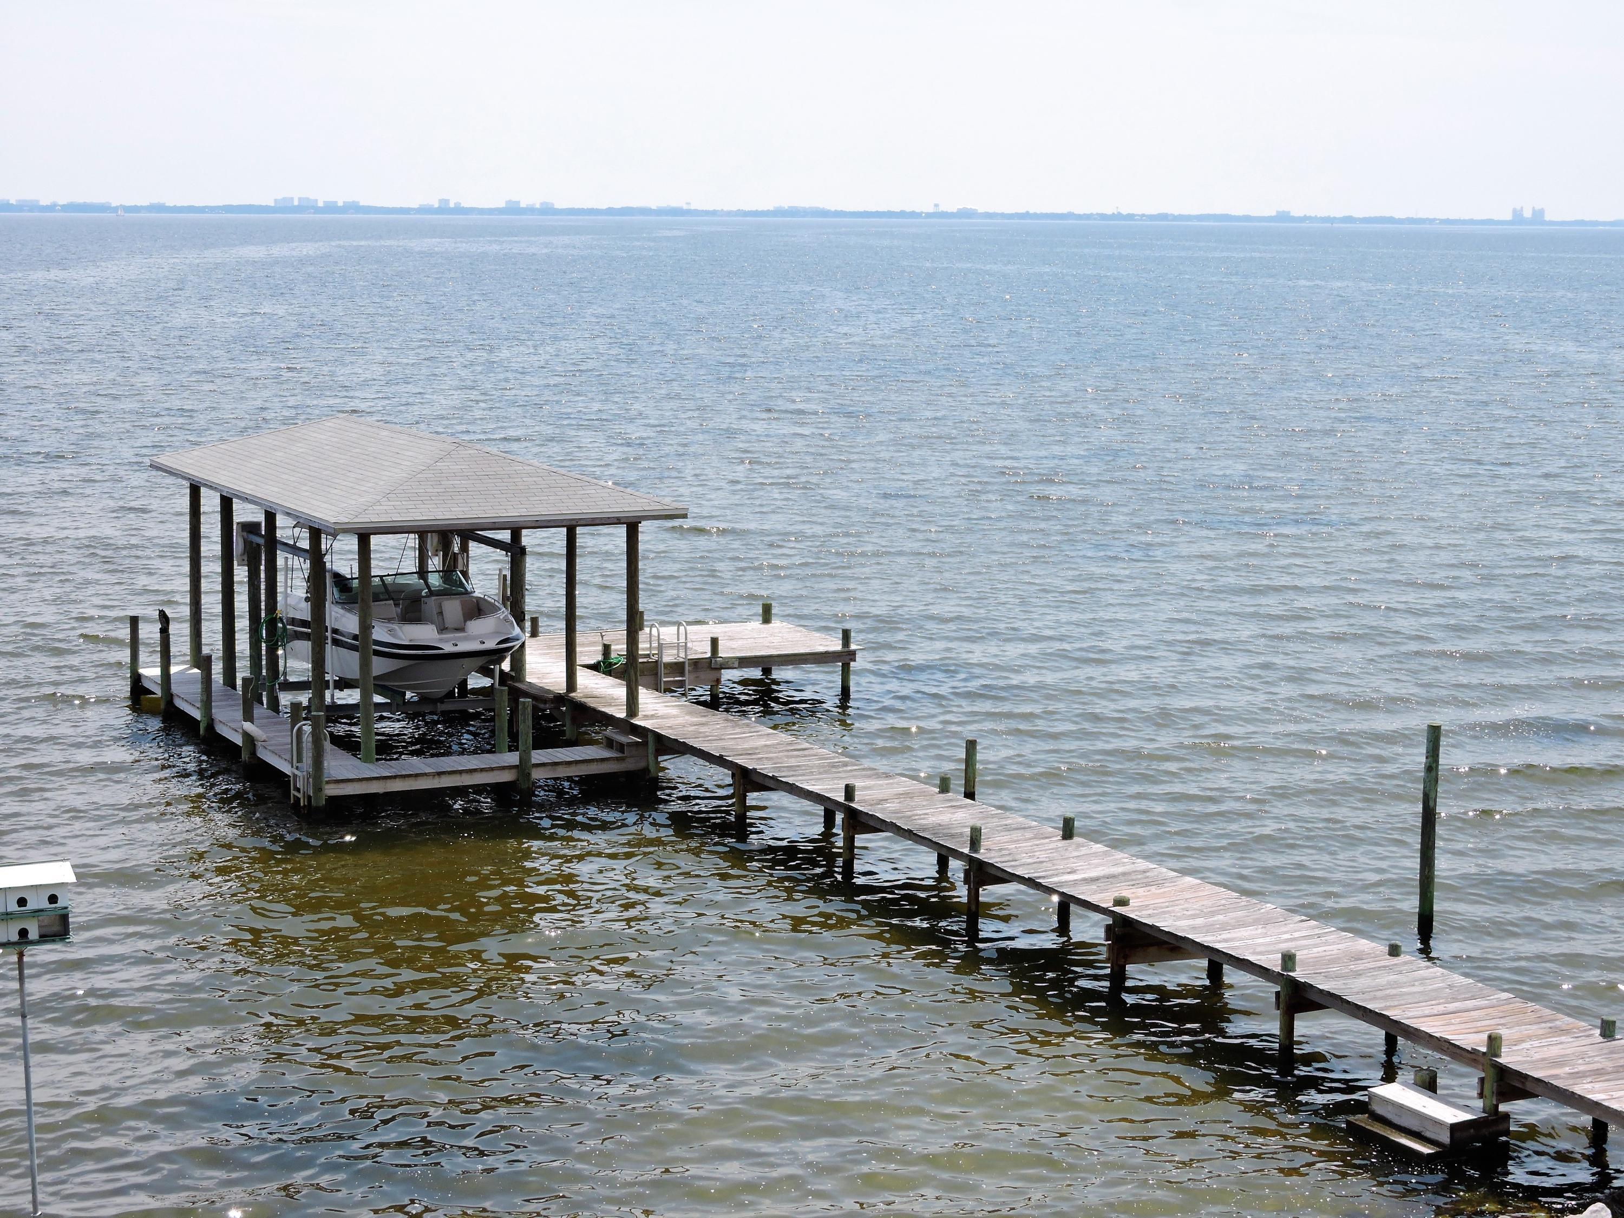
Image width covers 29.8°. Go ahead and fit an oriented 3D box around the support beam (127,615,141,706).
[{"bbox_3d":[-11.270,0.826,50.642,0.160,1.454,0.160,-3,8,-25],"label":"support beam"}]

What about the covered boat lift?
[{"bbox_3d":[-6.450,-0.455,47.084,5.500,4.690,11.320,-3,8,-25],"label":"covered boat lift"}]

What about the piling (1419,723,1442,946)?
[{"bbox_3d":[6.964,2.511,34.357,0.165,2.497,0.165,0,7,0],"label":"piling"}]

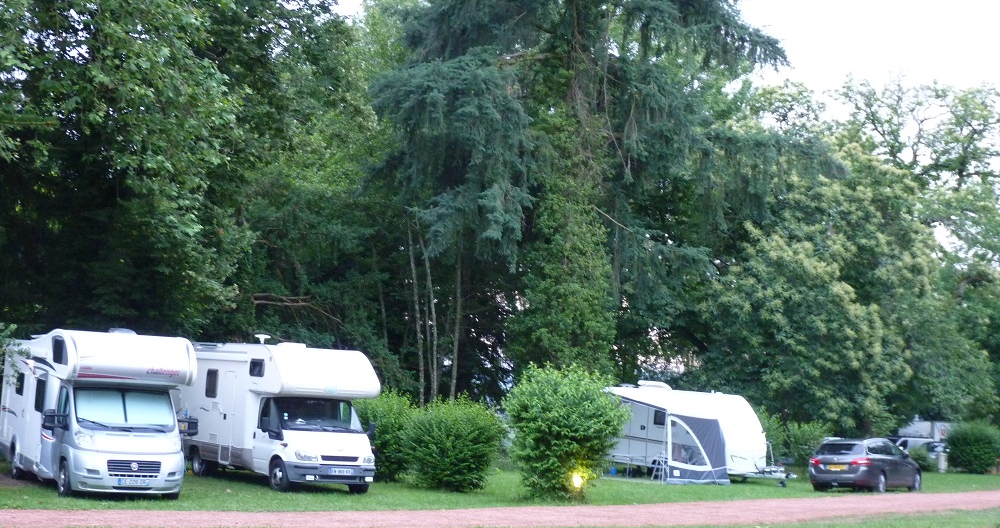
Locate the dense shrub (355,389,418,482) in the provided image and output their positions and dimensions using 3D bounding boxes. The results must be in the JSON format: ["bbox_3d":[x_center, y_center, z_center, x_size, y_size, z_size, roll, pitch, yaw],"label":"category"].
[{"bbox_3d":[-2.770,4.080,37.460,1.950,2.100,1.950,2,-5,0],"label":"dense shrub"}]

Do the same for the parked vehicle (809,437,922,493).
[{"bbox_3d":[9.833,5.372,42.478,1.840,1.470,4.580,-1,-6,33],"label":"parked vehicle"}]

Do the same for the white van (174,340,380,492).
[{"bbox_3d":[-4.824,3.251,34.213,2.280,3.030,6.480,5,-5,-32],"label":"white van"}]

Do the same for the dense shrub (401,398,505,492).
[{"bbox_3d":[-1.022,4.001,34.930,2.150,2.000,2.050,2,-5,0],"label":"dense shrub"}]

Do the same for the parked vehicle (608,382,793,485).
[{"bbox_3d":[5.149,4.628,42.889,6.300,2.600,2.350,-1,-6,36],"label":"parked vehicle"}]

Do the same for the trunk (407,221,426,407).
[{"bbox_3d":[-2.240,2.019,42.500,0.250,6.702,0.250,-4,0,0],"label":"trunk"}]

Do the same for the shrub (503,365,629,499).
[{"bbox_3d":[1.407,3.688,34.123,2.500,2.700,2.450,2,-5,0],"label":"shrub"}]

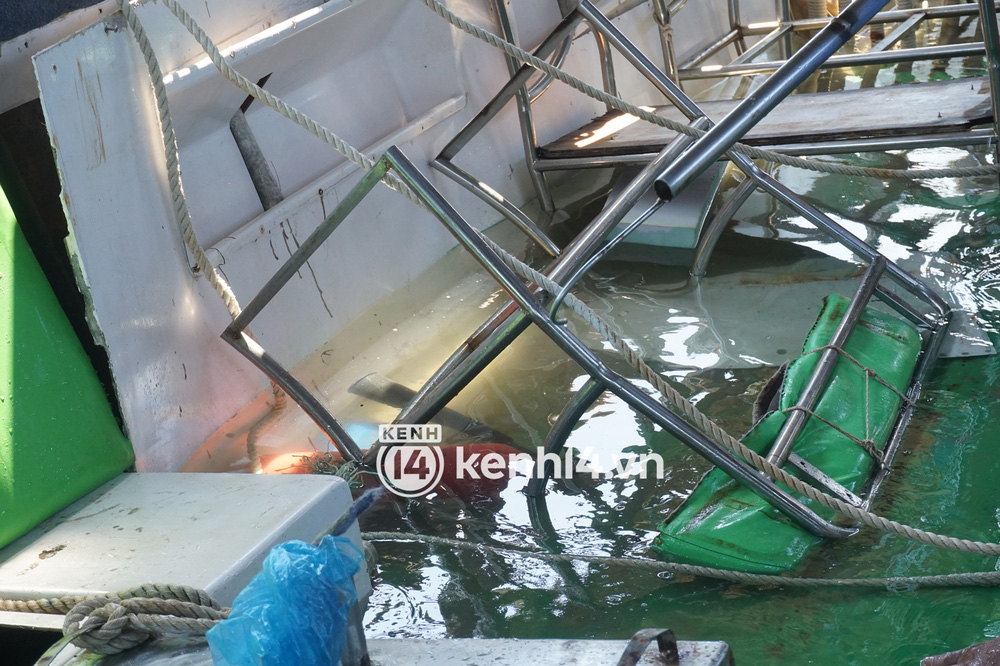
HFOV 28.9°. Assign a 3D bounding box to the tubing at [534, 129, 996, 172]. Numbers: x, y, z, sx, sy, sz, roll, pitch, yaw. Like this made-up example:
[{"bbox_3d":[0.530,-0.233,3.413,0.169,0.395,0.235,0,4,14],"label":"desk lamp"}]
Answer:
[{"bbox_3d":[0.564,-0.398,4.275,1.029,0.029,0.029,-2,16,22],"label":"tubing"}]

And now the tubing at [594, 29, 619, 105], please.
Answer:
[{"bbox_3d":[0.260,-0.649,4.750,0.042,0.200,0.033,-1,15,22],"label":"tubing"}]

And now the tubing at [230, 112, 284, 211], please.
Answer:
[{"bbox_3d":[-0.526,-0.371,4.200,0.044,0.225,0.044,-20,-3,-29],"label":"tubing"}]

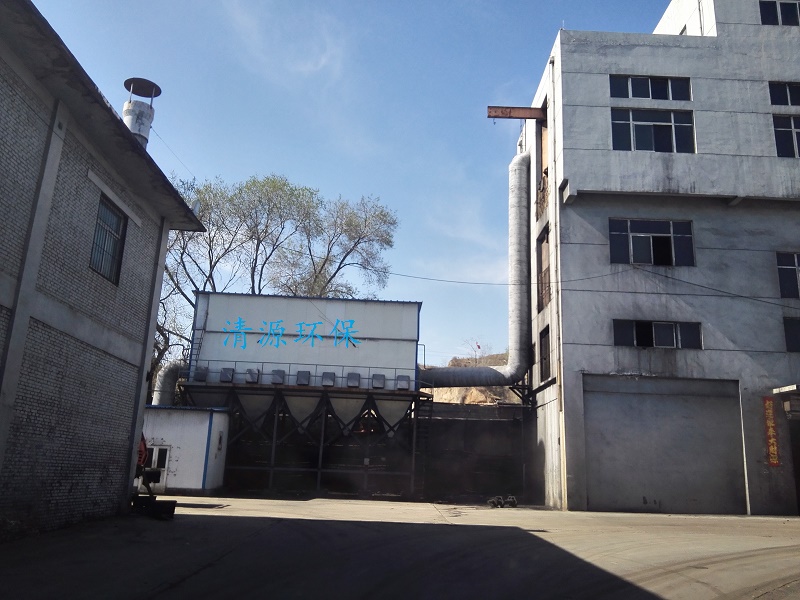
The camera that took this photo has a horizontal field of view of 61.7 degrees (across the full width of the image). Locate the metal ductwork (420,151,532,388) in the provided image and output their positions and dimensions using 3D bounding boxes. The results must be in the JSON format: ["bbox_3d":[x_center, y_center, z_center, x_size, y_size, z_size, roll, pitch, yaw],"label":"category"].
[{"bbox_3d":[4.078,-1.886,35.602,5.850,13.100,1.500,2,-15,1],"label":"metal ductwork"}]

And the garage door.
[{"bbox_3d":[10.503,5.716,26.693,6.283,5.277,0.200,2,-15,1],"label":"garage door"}]

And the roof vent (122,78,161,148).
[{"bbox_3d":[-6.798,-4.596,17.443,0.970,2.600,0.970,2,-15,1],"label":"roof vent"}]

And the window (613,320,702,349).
[{"bbox_3d":[10.680,1.457,27.822,3.669,1.137,0.180,2,-15,1],"label":"window"}]

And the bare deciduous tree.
[{"bbox_3d":[-8.211,1.393,42.144,15.785,20.234,11.000,2,-15,1],"label":"bare deciduous tree"}]

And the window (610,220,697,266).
[{"bbox_3d":[10.813,-2.443,28.875,3.585,2.073,0.180,2,-15,1],"label":"window"}]

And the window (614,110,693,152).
[{"bbox_3d":[10.979,-7.304,29.108,3.584,2.061,0.180,2,-15,1],"label":"window"}]

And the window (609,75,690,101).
[{"bbox_3d":[11.069,-9.331,29.656,3.586,1.190,0.180,2,-15,1],"label":"window"}]

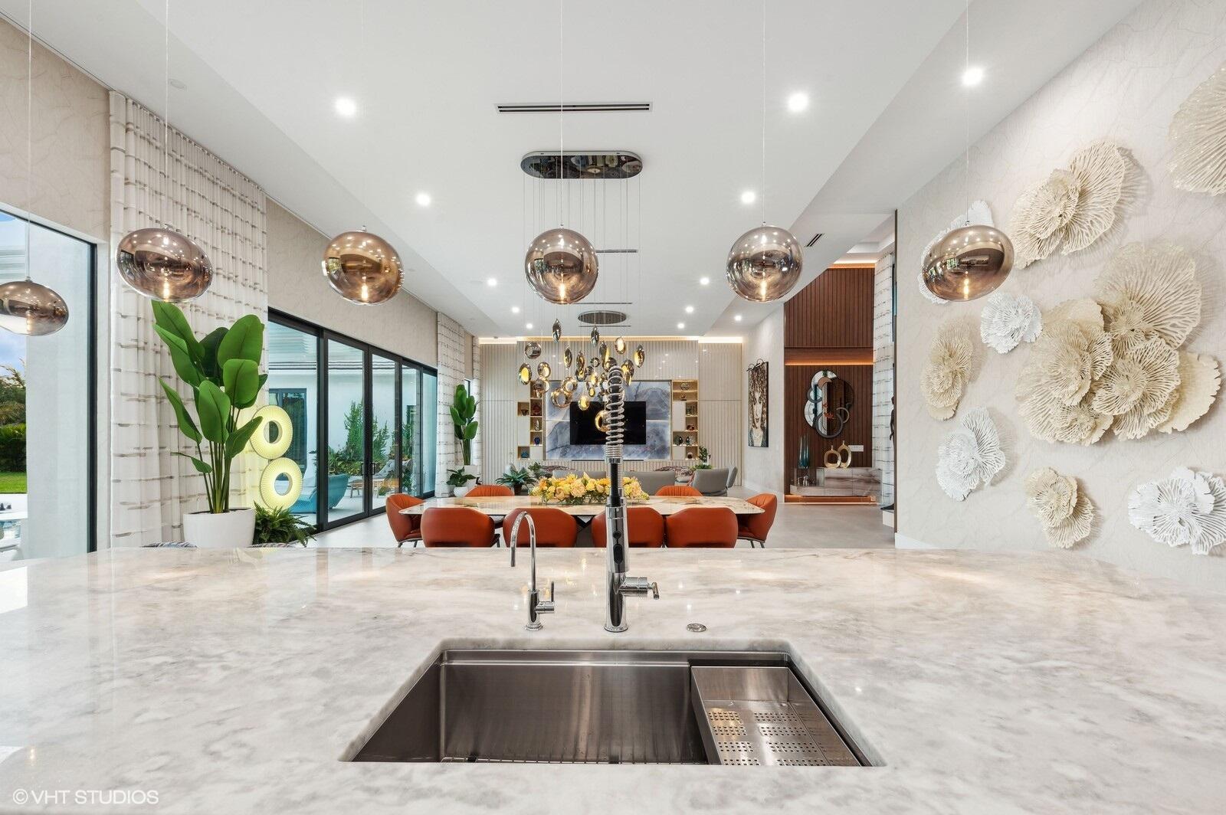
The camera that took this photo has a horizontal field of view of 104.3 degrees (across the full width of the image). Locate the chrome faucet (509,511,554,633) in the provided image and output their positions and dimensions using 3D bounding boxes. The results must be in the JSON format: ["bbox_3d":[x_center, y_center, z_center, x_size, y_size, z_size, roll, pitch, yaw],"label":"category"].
[{"bbox_3d":[-0.191,0.392,1.116,0.075,0.296,0.155,0,-2,10],"label":"chrome faucet"}]

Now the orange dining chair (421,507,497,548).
[{"bbox_3d":[-1.180,1.202,3.870,0.580,0.840,0.580,0,-2,1],"label":"orange dining chair"}]

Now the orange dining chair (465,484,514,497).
[{"bbox_3d":[-1.375,1.278,5.090,0.580,0.840,0.580,0,-2,1],"label":"orange dining chair"}]

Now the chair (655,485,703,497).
[{"bbox_3d":[0.740,1.278,5.090,0.580,0.840,0.580,0,-2,1],"label":"chair"}]

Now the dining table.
[{"bbox_3d":[-0.285,1.285,4.480,3.080,0.750,1.150,0,-2,1],"label":"dining table"}]

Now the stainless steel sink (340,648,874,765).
[{"bbox_3d":[0.002,0.686,0.895,0.800,0.260,0.440,0,-2,1],"label":"stainless steel sink"}]

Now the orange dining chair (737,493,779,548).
[{"bbox_3d":[1.275,1.243,4.530,0.580,0.840,0.580,0,-2,1],"label":"orange dining chair"}]

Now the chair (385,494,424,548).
[{"bbox_3d":[-1.850,1.238,4.460,0.580,0.840,0.580,0,-2,1],"label":"chair"}]

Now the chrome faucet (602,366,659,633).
[{"bbox_3d":[0.046,0.222,1.080,0.135,0.630,0.250,0,-2,1],"label":"chrome faucet"}]

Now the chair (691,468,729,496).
[{"bbox_3d":[1.810,1.535,8.900,0.660,0.800,0.680,0,-2,1],"label":"chair"}]

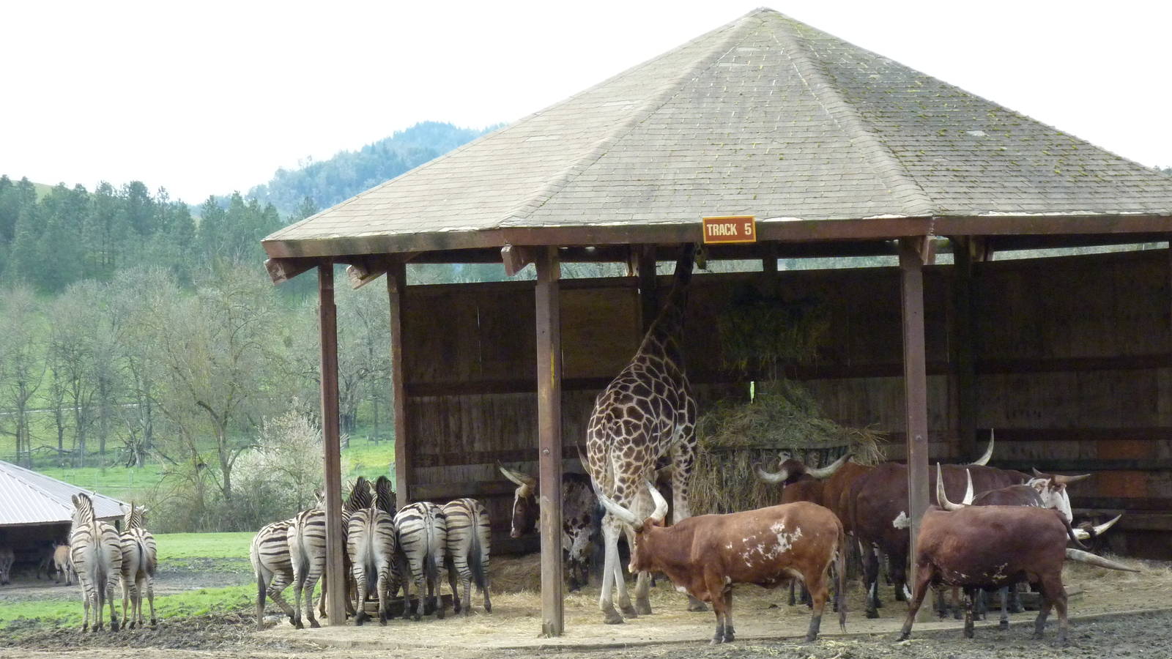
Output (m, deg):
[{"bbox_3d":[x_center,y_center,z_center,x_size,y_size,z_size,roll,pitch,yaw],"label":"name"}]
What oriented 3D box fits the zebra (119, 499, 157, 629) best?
[{"bbox_3d":[-4.774,2.477,40.052,0.430,1.290,1.750,-1,0,-6],"label":"zebra"}]

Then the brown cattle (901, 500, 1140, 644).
[{"bbox_3d":[3.687,2.083,33.305,1.850,1.300,0.650,-2,0,13],"label":"brown cattle"}]

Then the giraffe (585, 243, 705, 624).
[{"bbox_3d":[0.642,0.889,39.833,0.800,4.300,2.200,-2,-1,19],"label":"giraffe"}]

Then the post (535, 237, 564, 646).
[{"bbox_3d":[-0.355,1.105,37.329,0.200,3.850,0.200,-2,-1,12],"label":"post"}]

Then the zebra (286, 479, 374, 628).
[{"bbox_3d":[-2.518,2.196,37.449,0.480,1.420,1.800,-2,0,19],"label":"zebra"}]

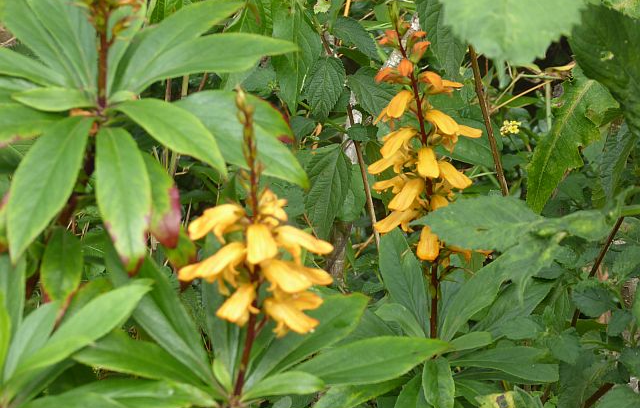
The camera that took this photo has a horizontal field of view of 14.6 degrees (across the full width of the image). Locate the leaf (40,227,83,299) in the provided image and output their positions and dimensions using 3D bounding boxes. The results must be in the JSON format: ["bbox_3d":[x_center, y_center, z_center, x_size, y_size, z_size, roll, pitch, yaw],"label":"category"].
[{"bbox_3d":[-0.147,0.034,1.420,0.024,0.009,0.044,0,63,0],"label":"leaf"}]

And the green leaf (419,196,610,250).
[{"bbox_3d":[0.115,0.010,1.505,0.140,0.014,0.038,-2,49,40],"label":"green leaf"}]

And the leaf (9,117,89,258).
[{"bbox_3d":[-0.170,-0.010,1.580,0.033,0.020,0.109,16,66,25],"label":"leaf"}]

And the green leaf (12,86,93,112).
[{"bbox_3d":[-0.170,-0.066,1.585,0.059,0.015,0.019,7,30,-31],"label":"green leaf"}]

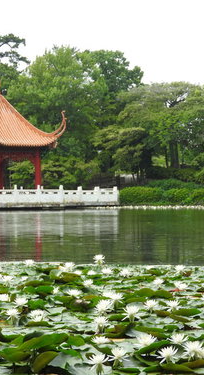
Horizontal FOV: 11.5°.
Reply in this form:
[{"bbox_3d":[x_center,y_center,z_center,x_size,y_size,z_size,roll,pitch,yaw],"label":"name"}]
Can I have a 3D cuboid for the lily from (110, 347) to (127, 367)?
[{"bbox_3d":[0.093,0.950,5.682,0.113,0.091,0.113,0,0,0],"label":"lily"}]

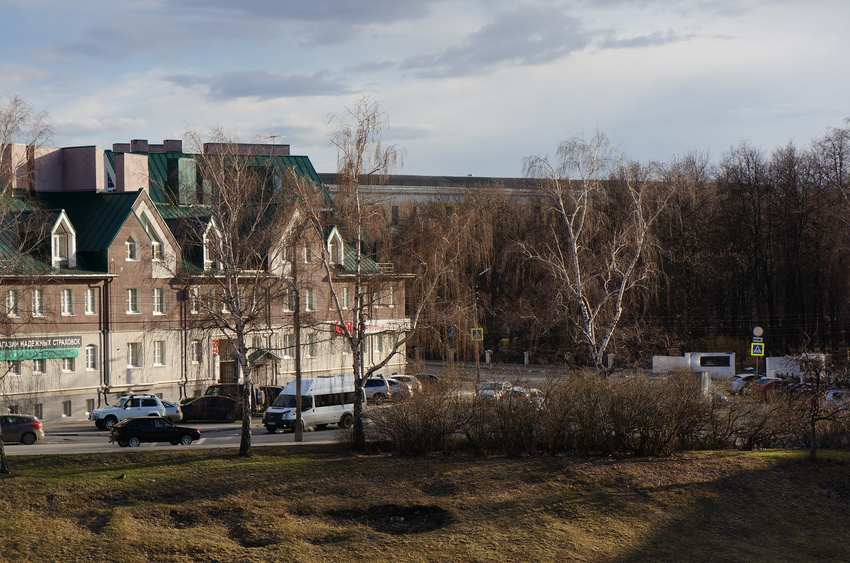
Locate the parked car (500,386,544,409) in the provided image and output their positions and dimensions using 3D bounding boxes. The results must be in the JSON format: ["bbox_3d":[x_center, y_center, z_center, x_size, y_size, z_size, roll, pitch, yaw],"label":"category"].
[{"bbox_3d":[5.600,6.486,106.000,1.750,1.480,4.300,0,0,25],"label":"parked car"}]

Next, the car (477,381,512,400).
[{"bbox_3d":[4.300,6.473,111.000,1.750,1.480,4.300,0,0,27],"label":"car"}]

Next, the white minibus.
[{"bbox_3d":[-5.490,5.984,95.070,2.050,2.700,6.100,0,0,36],"label":"white minibus"}]

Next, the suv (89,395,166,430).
[{"bbox_3d":[-14.470,6.298,93.500,3.800,1.720,1.700,0,0,-31],"label":"suv"}]

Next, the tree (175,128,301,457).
[{"bbox_3d":[-8.132,0.477,83.800,5.460,14.230,5.800,0,0,0],"label":"tree"}]

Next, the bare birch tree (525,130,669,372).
[{"bbox_3d":[8.344,0.097,94.000,7.200,14.890,6.800,0,0,0],"label":"bare birch tree"}]

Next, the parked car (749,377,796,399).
[{"bbox_3d":[20.600,6.466,113.500,4.300,1.480,1.770,0,0,-44],"label":"parked car"}]

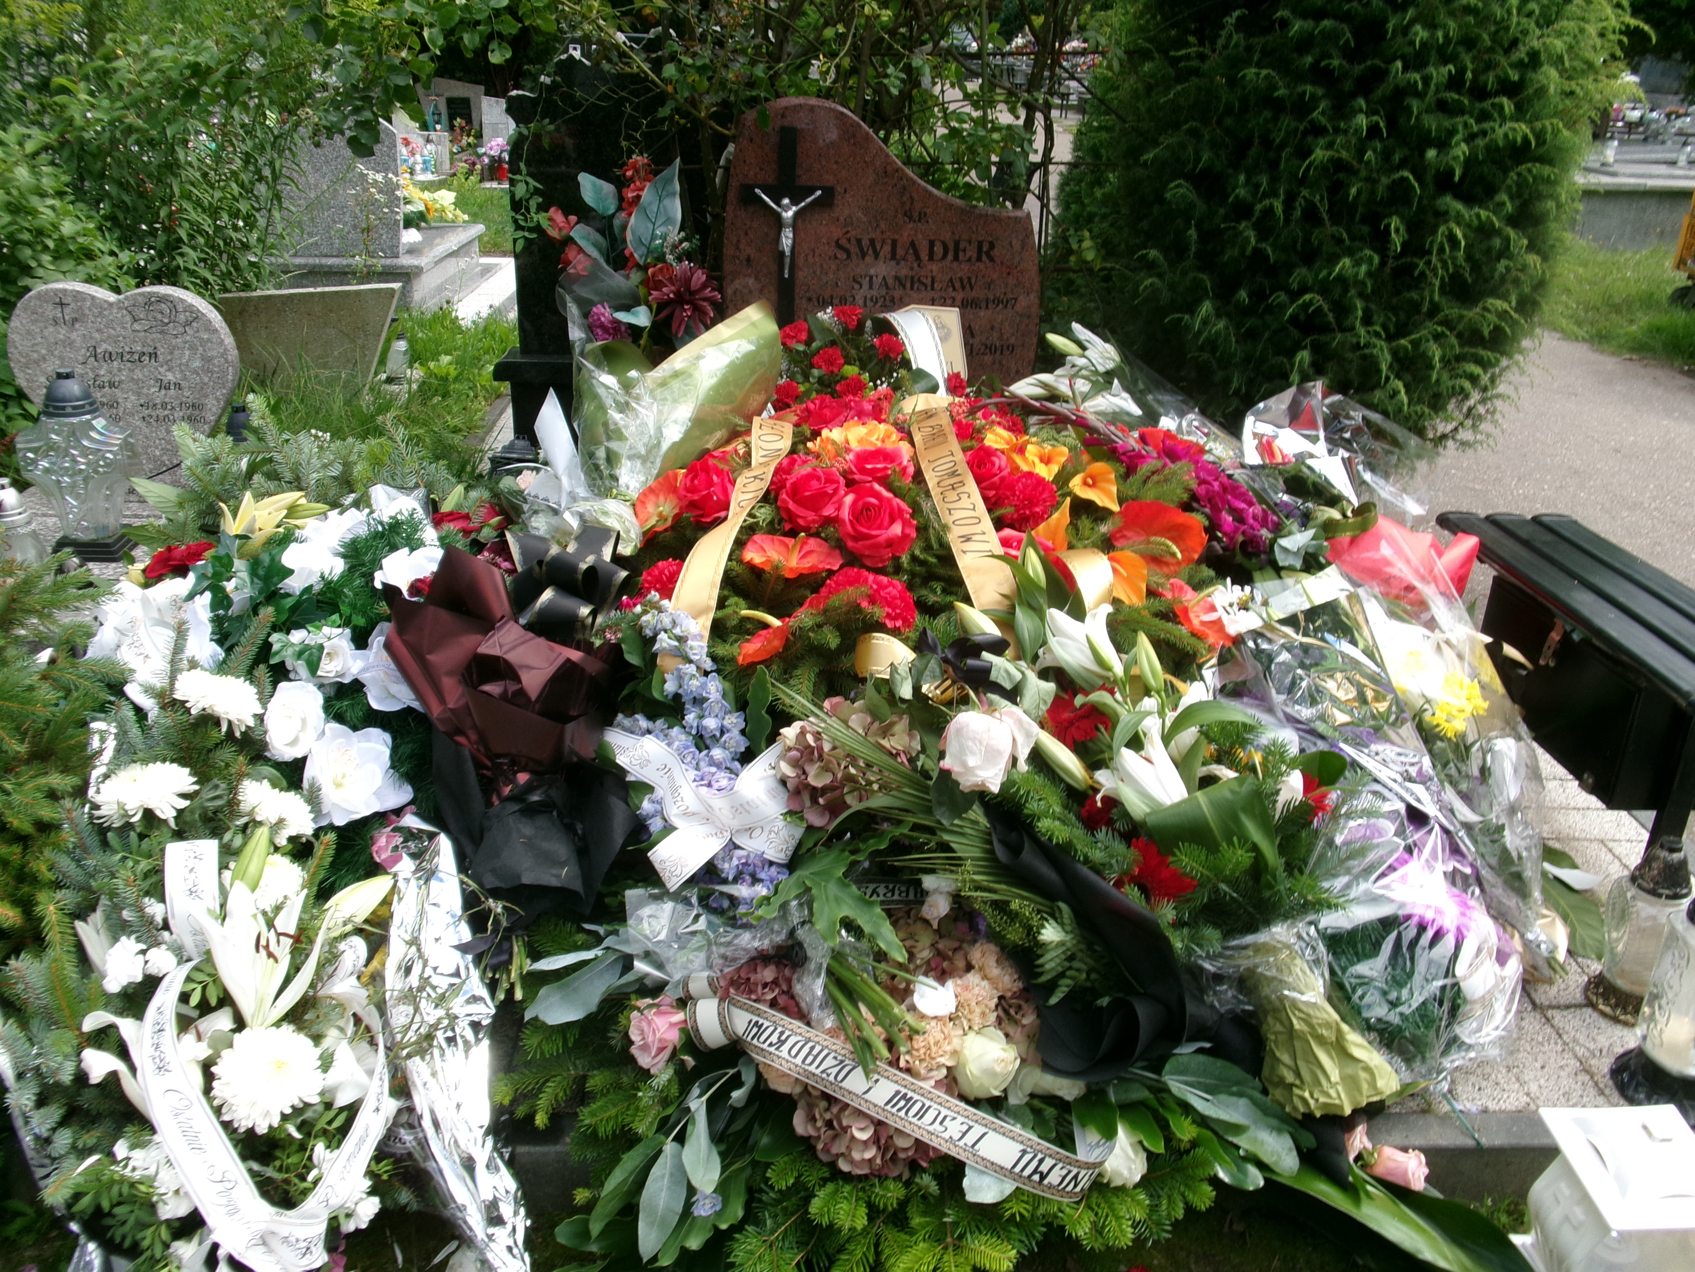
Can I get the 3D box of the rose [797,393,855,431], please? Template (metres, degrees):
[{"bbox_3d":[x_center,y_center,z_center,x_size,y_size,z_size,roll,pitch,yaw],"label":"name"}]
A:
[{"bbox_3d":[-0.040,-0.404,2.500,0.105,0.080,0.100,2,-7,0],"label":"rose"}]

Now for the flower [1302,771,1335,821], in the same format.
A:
[{"bbox_3d":[0.575,0.197,1.680,0.055,0.062,0.045,-13,2,-27],"label":"flower"}]

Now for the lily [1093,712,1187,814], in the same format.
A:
[{"bbox_3d":[0.396,0.175,1.860,0.130,0.130,0.110,8,-11,14],"label":"lily"}]

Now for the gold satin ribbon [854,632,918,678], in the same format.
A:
[{"bbox_3d":[0.056,0.028,2.020,0.098,0.070,0.070,2,3,0],"label":"gold satin ribbon"}]

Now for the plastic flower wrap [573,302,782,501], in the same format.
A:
[{"bbox_3d":[-0.320,-0.443,2.600,0.390,0.360,0.260,-2,8,-9],"label":"plastic flower wrap"}]

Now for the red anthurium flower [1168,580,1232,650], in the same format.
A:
[{"bbox_3d":[0.440,-0.028,1.710,0.110,0.055,0.095,44,38,6],"label":"red anthurium flower"}]

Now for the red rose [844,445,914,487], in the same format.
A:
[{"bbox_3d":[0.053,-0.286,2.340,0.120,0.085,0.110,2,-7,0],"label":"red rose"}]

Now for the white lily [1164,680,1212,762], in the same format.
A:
[{"bbox_3d":[0.455,0.112,1.830,0.075,0.100,0.085,-3,-8,-10],"label":"white lily"}]

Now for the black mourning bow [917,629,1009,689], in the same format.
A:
[{"bbox_3d":[0.154,0.033,1.820,0.120,0.075,0.070,0,2,0],"label":"black mourning bow"}]

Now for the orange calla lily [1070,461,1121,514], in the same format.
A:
[{"bbox_3d":[0.378,-0.228,2.100,0.077,0.077,0.060,-2,-1,-5],"label":"orange calla lily"}]

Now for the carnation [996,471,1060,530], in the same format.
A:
[{"bbox_3d":[0.279,-0.213,2.150,0.092,0.075,0.092,-3,62,-10],"label":"carnation"}]

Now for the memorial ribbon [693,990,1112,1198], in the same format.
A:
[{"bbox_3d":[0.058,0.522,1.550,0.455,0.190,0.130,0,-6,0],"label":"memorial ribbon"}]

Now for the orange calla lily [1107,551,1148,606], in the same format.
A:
[{"bbox_3d":[0.409,-0.085,2.020,0.068,0.075,0.060,-5,-8,-14],"label":"orange calla lily"}]

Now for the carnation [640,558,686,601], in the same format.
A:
[{"bbox_3d":[-0.272,-0.081,2.030,0.080,0.065,0.080,6,62,14],"label":"carnation"}]

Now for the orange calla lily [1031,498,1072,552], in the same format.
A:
[{"bbox_3d":[0.309,-0.167,2.100,0.065,0.080,0.065,-5,-8,-14],"label":"orange calla lily"}]

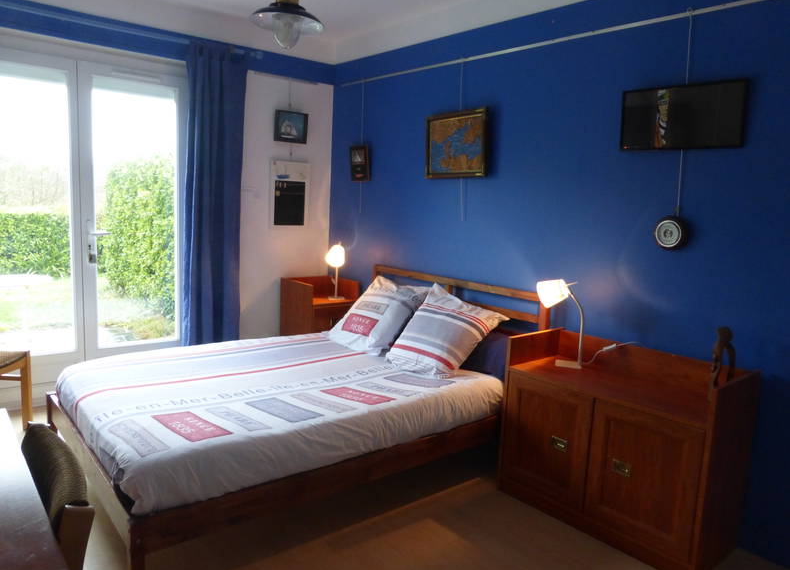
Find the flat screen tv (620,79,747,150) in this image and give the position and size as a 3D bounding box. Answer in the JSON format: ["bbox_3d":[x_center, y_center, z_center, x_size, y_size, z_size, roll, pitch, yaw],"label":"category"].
[{"bbox_3d":[1.223,-0.712,2.442,0.035,0.261,0.517,-4,11,-40],"label":"flat screen tv"}]

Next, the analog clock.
[{"bbox_3d":[1.204,-0.229,2.502,0.040,0.143,0.143,-4,11,-40],"label":"analog clock"}]

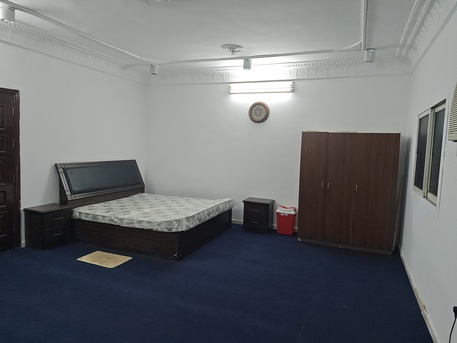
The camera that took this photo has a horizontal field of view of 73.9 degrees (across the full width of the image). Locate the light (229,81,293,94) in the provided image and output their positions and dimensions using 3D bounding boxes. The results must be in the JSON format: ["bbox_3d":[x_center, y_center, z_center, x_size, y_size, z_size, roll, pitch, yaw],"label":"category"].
[{"bbox_3d":[0.584,-1.526,5.583,1.230,0.180,0.090,3,5,23],"label":"light"}]

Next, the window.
[{"bbox_3d":[2.120,-0.186,3.240,0.080,0.935,1.300,3,5,23],"label":"window"}]

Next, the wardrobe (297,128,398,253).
[{"bbox_3d":[1.904,0.287,4.913,1.380,1.800,0.470,3,5,23],"label":"wardrobe"}]

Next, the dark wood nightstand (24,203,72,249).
[{"bbox_3d":[-2.663,0.821,4.527,0.360,0.540,0.470,3,5,23],"label":"dark wood nightstand"}]

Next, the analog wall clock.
[{"bbox_3d":[0.574,-1.098,5.633,0.400,0.400,0.055,3,5,23],"label":"analog wall clock"}]

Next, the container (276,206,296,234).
[{"bbox_3d":[1.048,0.887,5.452,0.340,0.475,0.240,3,5,23],"label":"container"}]

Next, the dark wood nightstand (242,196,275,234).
[{"bbox_3d":[0.550,0.819,5.603,0.490,0.560,0.350,3,5,23],"label":"dark wood nightstand"}]

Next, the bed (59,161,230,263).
[{"bbox_3d":[-1.292,0.477,5.200,2.270,1.200,1.890,3,5,23],"label":"bed"}]

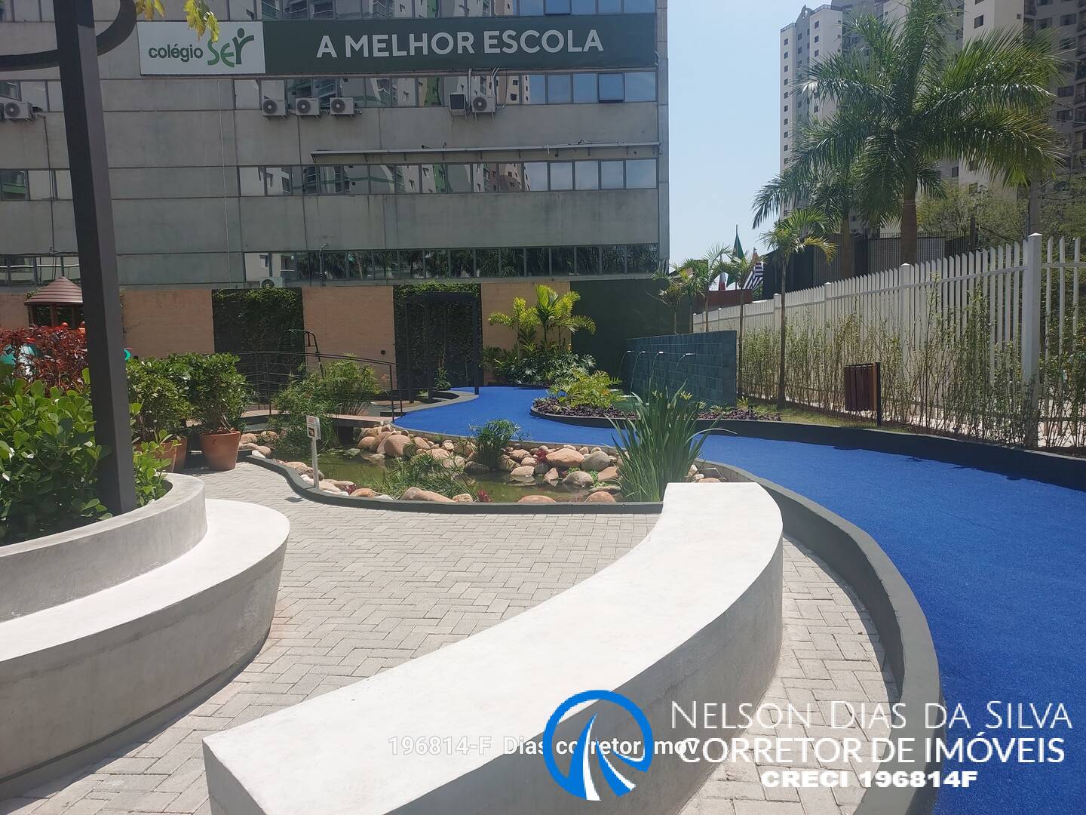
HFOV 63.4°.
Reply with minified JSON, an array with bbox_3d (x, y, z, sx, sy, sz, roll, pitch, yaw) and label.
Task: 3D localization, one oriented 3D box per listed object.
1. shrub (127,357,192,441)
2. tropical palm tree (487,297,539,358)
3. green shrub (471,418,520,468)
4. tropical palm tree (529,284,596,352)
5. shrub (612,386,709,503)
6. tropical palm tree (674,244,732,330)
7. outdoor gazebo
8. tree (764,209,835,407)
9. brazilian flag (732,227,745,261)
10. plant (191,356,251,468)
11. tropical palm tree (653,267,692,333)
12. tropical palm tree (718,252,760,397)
[{"bbox_3d":[-4.307,-0.095,9.812,0.800,0.939,0.780,-3,5,-24],"label":"shrub"},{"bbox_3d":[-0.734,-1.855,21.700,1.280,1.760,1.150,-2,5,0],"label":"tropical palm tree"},{"bbox_3d":[-0.501,0.384,9.350,0.530,0.542,0.500,-2,5,0],"label":"green shrub"},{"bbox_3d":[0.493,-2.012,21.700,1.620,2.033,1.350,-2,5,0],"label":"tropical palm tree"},{"bbox_3d":[0.966,0.294,7.170,0.830,0.969,0.800,-2,5,0],"label":"shrub"},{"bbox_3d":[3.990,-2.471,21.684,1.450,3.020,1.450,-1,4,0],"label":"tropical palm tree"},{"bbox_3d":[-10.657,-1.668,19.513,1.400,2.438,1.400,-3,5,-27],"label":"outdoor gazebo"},{"bbox_3d":[4.390,-1.676,15.025,1.300,3.407,1.300,-1,4,0],"label":"tree"},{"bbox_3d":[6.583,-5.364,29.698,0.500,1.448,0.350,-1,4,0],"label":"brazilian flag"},{"bbox_3d":[-3.652,0.048,9.950,0.700,1.317,0.700,-2,5,0],"label":"plant"},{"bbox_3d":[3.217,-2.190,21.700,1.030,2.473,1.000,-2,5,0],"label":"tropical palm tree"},{"bbox_3d":[4.071,-1.707,18.130,0.950,2.965,0.950,-1,4,0],"label":"tropical palm tree"}]

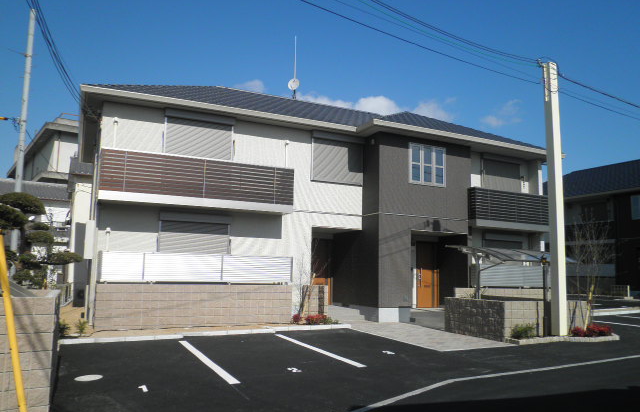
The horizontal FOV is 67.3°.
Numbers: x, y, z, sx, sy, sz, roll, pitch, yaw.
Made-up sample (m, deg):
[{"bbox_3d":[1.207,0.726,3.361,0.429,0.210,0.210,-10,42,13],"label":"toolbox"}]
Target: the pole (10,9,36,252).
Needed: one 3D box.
[{"bbox_3d":[-10.184,-1.771,16.414,0.260,10.420,0.260,4,-7,-26],"label":"pole"}]

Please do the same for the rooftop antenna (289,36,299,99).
[{"bbox_3d":[-1.044,-5.684,19.725,0.470,2.693,0.450,-1,-7,15],"label":"rooftop antenna"}]

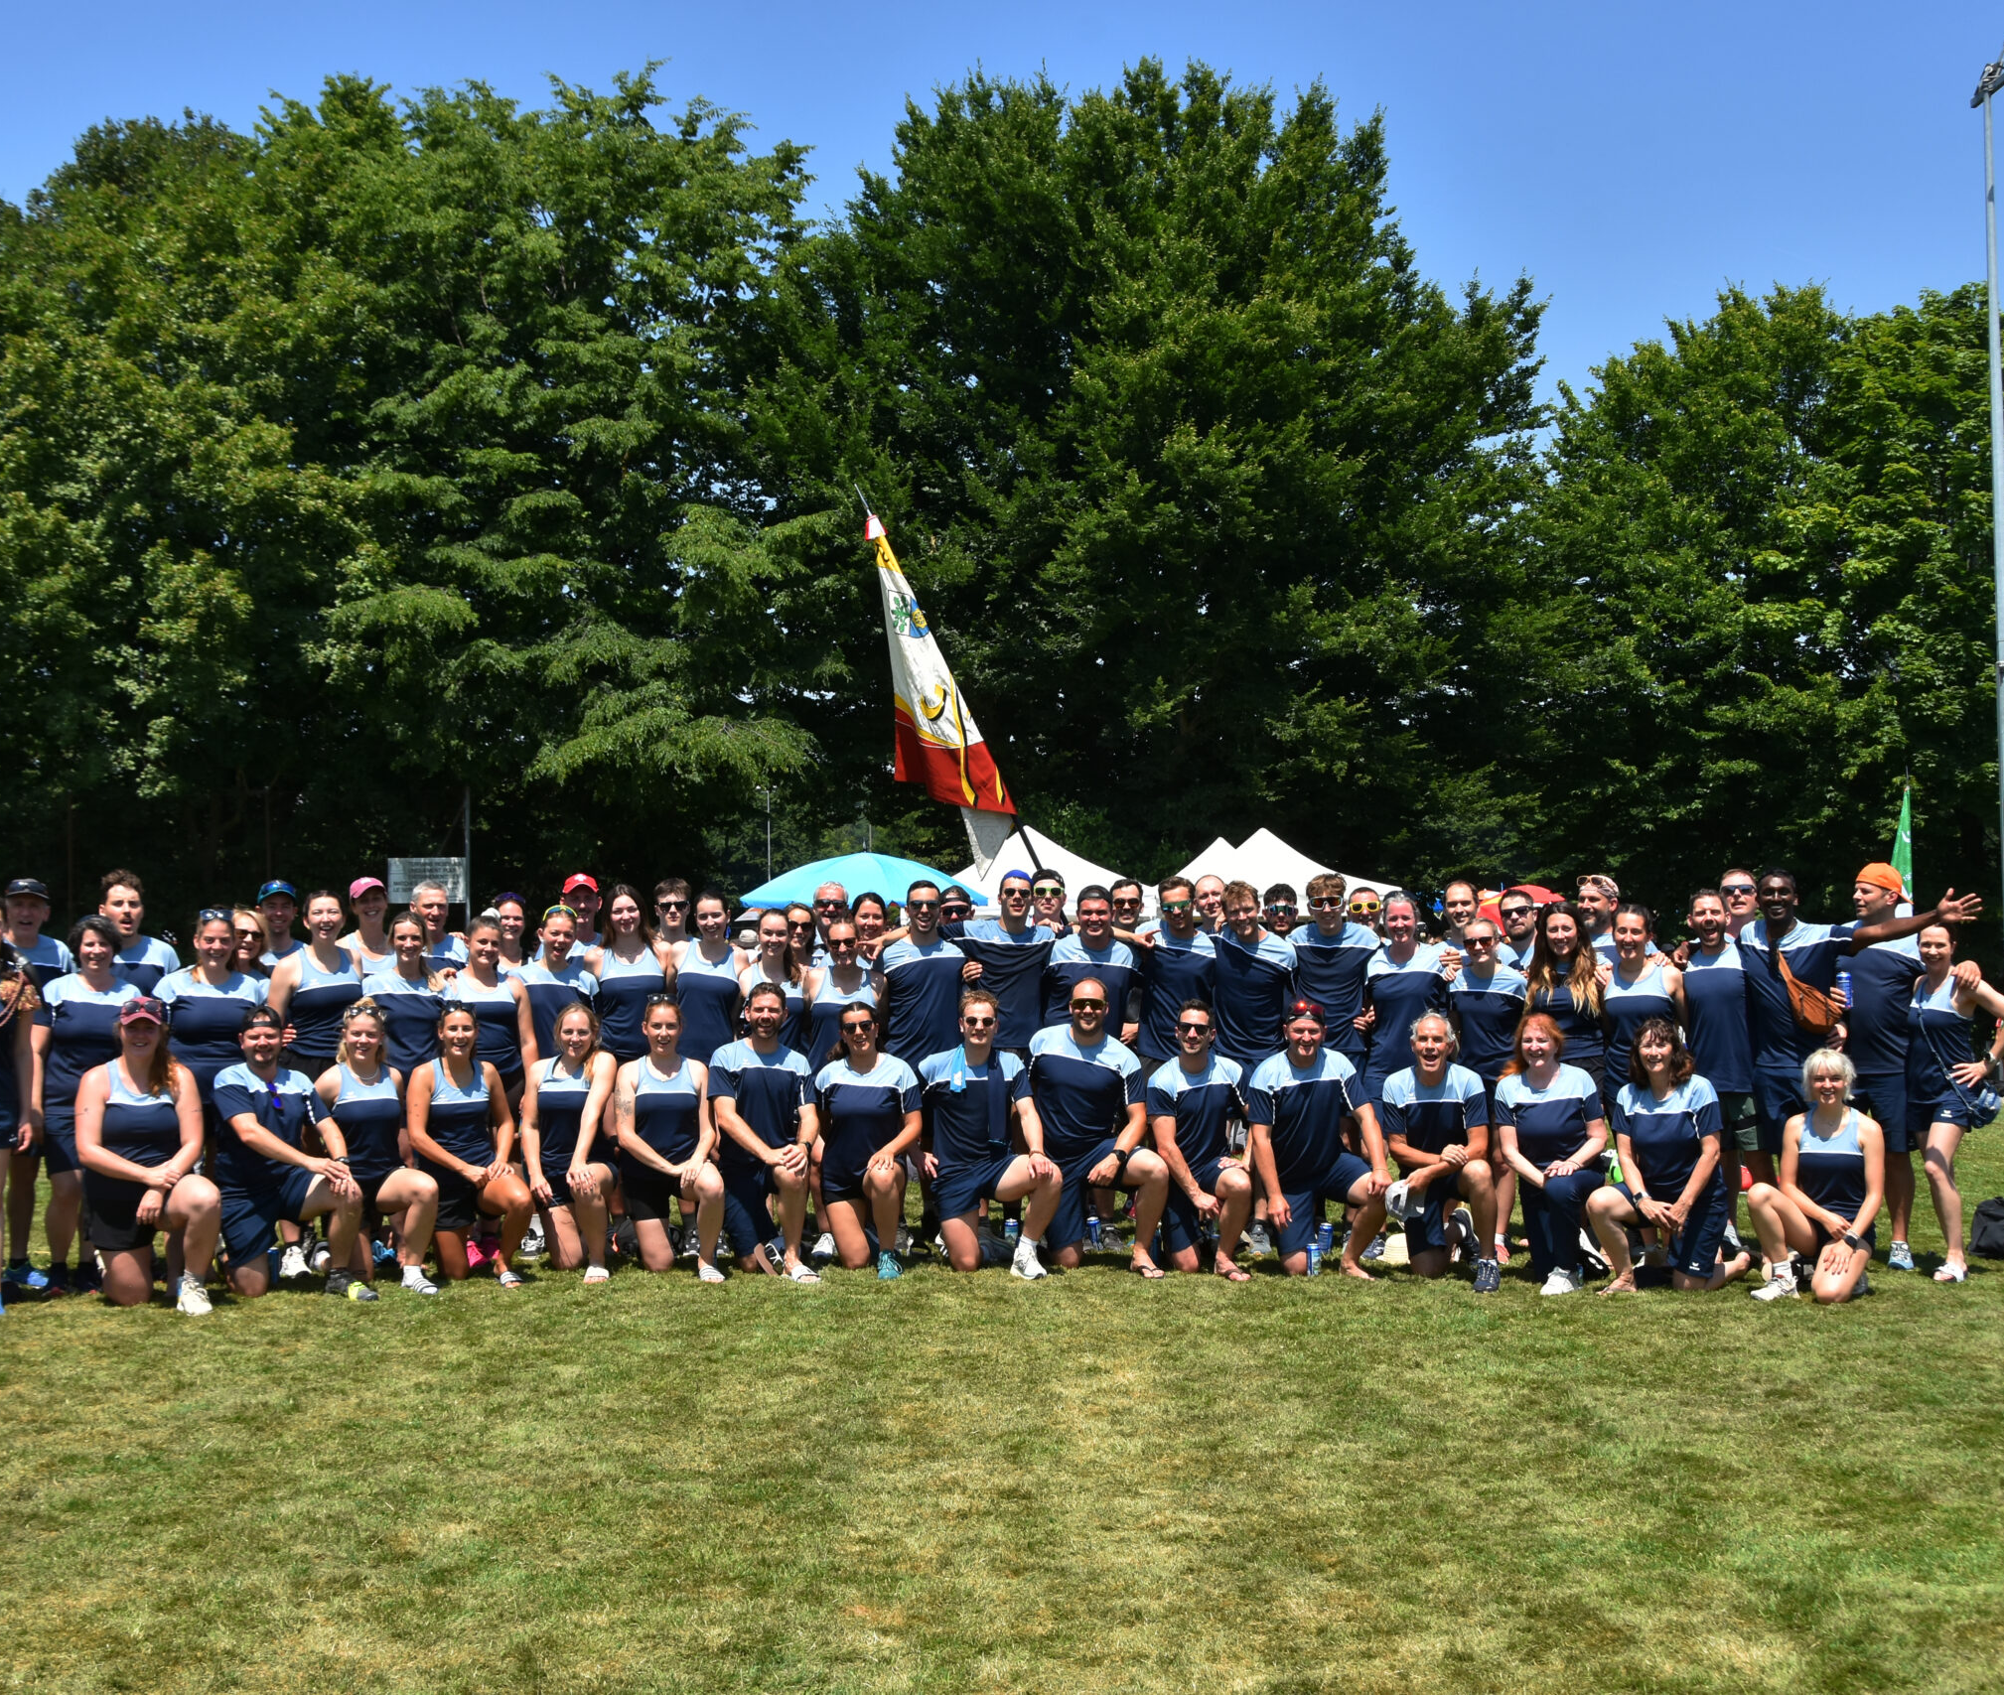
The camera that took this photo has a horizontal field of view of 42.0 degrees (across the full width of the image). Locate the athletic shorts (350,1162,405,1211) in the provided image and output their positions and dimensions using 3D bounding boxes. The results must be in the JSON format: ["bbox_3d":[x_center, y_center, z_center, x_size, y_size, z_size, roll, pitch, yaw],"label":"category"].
[{"bbox_3d":[-2.683,1.461,11.150,0.340,0.270,0.340,0,-1,-14],"label":"athletic shorts"}]

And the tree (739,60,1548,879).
[{"bbox_3d":[2.159,-4.694,40.000,12.400,14.700,11.000,0,-1,0],"label":"tree"}]

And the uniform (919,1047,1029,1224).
[{"bbox_3d":[-0.120,1.239,11.250,0.470,0.770,0.400,0,-1,-7],"label":"uniform"}]

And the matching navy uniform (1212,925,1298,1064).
[{"bbox_3d":[1.168,0.685,12.100,0.430,0.670,0.280,0,-1,2],"label":"matching navy uniform"}]

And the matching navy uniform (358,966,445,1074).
[{"bbox_3d":[-2.732,0.807,12.000,0.430,0.570,0.290,-1,-3,-7],"label":"matching navy uniform"}]

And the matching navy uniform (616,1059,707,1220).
[{"bbox_3d":[-1.473,1.262,11.300,0.400,0.710,0.360,0,-1,-6],"label":"matching navy uniform"}]

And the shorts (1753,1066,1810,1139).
[{"bbox_3d":[3.705,1.228,12.200,0.410,0.410,0.290,0,-1,9],"label":"shorts"}]

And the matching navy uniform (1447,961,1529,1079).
[{"bbox_3d":[2.305,0.821,12.350,0.420,0.580,0.270,-1,-2,5],"label":"matching navy uniform"}]

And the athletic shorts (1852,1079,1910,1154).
[{"bbox_3d":[4.104,1.237,12.200,0.400,0.400,0.310,-2,-3,22],"label":"athletic shorts"}]

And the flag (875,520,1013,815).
[{"bbox_3d":[-0.280,-0.878,12.500,0.720,1.500,0.280,0,-1,0],"label":"flag"}]

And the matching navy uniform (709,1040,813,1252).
[{"bbox_3d":[-1.058,1.316,11.550,0.460,0.920,0.460,-1,-2,-8],"label":"matching navy uniform"}]

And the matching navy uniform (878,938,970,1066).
[{"bbox_3d":[-0.371,0.746,12.350,0.460,0.680,0.280,-1,-2,2],"label":"matching navy uniform"}]

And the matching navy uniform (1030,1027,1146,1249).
[{"bbox_3d":[0.360,1.241,11.150,0.510,0.980,0.480,0,-1,-10],"label":"matching navy uniform"}]

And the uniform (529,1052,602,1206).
[{"bbox_3d":[-2.010,1.301,12.100,0.400,0.740,0.360,-1,-2,-6],"label":"uniform"}]

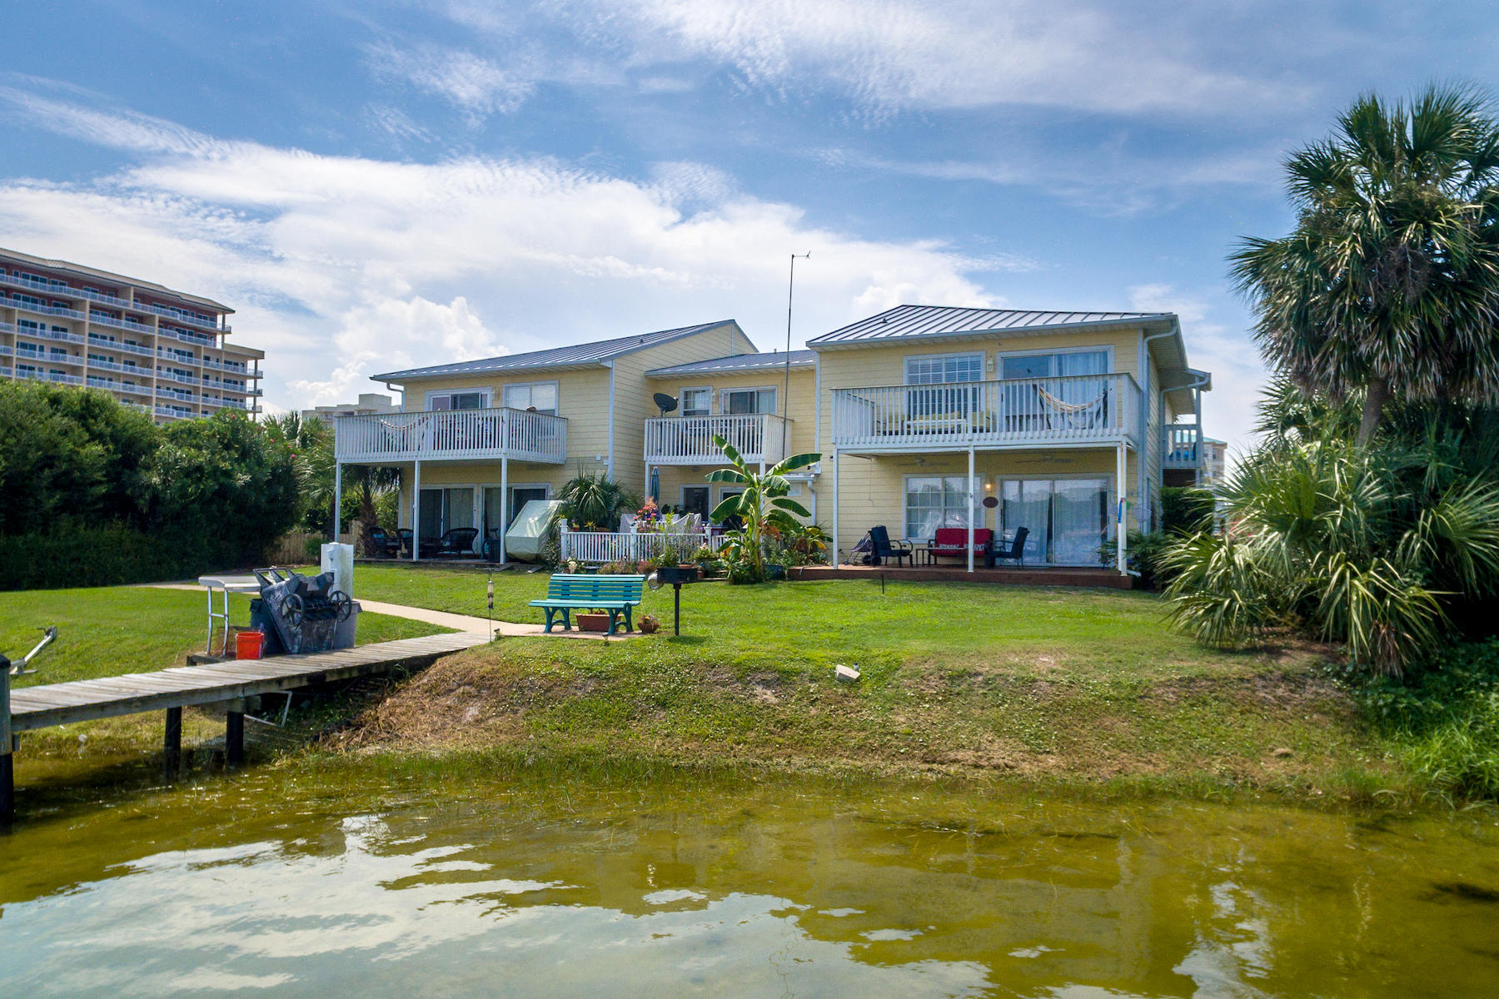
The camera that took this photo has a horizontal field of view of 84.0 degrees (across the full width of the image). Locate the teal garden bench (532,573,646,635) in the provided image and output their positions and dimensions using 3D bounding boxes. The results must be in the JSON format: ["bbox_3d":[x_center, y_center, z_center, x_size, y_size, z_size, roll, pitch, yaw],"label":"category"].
[{"bbox_3d":[-2.351,1.528,12.111,1.540,0.820,0.630,0,-2,19],"label":"teal garden bench"}]

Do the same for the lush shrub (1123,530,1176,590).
[{"bbox_3d":[8.150,1.220,17.100,1.250,1.250,1.200,0,-2,22],"label":"lush shrub"}]

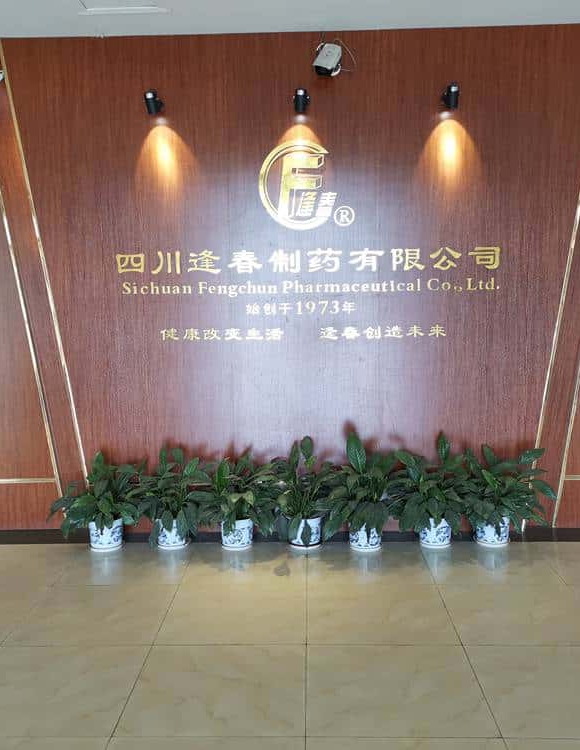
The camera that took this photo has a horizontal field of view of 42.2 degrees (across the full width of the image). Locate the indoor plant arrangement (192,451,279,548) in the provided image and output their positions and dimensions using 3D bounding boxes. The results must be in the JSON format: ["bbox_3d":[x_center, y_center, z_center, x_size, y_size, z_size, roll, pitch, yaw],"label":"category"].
[{"bbox_3d":[-0.281,0.626,3.954,0.470,0.460,0.380,-1,6,2],"label":"indoor plant arrangement"}]

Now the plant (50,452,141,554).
[{"bbox_3d":[-1.036,0.691,3.973,0.520,0.587,0.400,-1,6,2],"label":"plant"}]

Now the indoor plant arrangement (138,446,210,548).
[{"bbox_3d":[-0.610,0.676,3.979,0.400,0.605,0.360,-1,6,2],"label":"indoor plant arrangement"}]

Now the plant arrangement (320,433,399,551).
[{"bbox_3d":[0.368,0.634,3.937,0.420,0.670,0.380,-1,6,2],"label":"plant arrangement"}]

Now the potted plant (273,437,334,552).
[{"bbox_3d":[0.069,0.644,3.956,0.360,0.653,0.360,-1,6,2],"label":"potted plant"}]

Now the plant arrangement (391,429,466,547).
[{"bbox_3d":[0.728,0.632,3.926,0.390,0.665,0.380,-1,6,2],"label":"plant arrangement"}]

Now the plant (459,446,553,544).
[{"bbox_3d":[1.133,0.661,3.908,0.510,0.600,0.400,-1,6,2],"label":"plant"}]

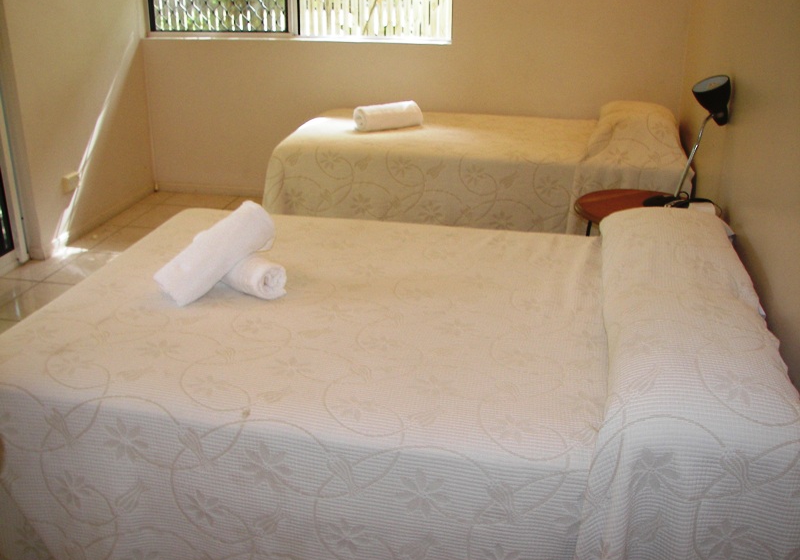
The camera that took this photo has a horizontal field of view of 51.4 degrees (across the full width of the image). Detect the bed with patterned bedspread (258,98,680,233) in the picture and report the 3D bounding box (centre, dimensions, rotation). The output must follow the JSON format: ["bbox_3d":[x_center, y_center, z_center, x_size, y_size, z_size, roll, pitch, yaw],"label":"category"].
[{"bbox_3d":[0.401,-0.526,4.148,1.920,0.720,0.960,5,24,11],"label":"bed with patterned bedspread"}]

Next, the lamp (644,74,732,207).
[{"bbox_3d":[1.055,-0.489,3.027,0.190,0.510,0.320,-6,24,-13],"label":"lamp"}]

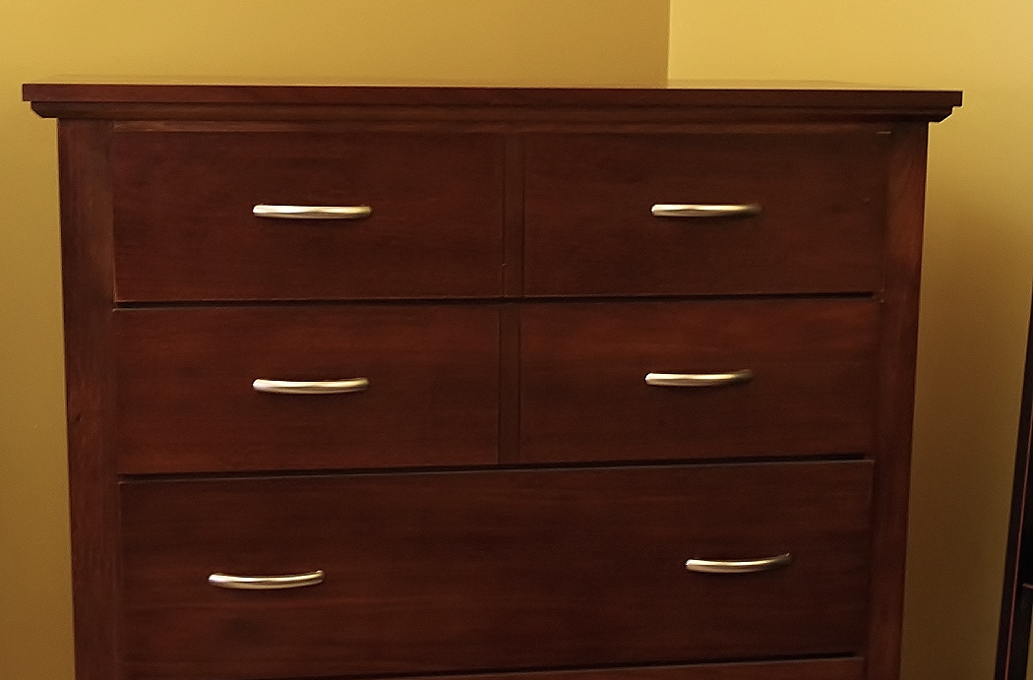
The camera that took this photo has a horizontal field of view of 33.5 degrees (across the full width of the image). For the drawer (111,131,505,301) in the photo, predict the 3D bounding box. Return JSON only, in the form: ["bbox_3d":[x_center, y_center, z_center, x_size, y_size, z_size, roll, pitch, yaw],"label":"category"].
[{"bbox_3d":[-0.214,-0.130,1.801,0.403,0.174,0.025,-1,10,-9],"label":"drawer"}]

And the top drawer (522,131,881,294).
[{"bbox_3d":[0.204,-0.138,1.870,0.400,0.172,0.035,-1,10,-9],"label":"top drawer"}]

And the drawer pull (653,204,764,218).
[{"bbox_3d":[0.204,-0.138,1.842,0.122,0.013,0.028,-1,10,-9],"label":"drawer pull"}]

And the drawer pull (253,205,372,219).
[{"bbox_3d":[-0.211,-0.132,1.779,0.122,0.013,0.028,-1,10,-9],"label":"drawer pull"}]

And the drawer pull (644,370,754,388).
[{"bbox_3d":[0.200,0.043,1.873,0.122,0.013,0.028,-1,10,-9],"label":"drawer pull"}]

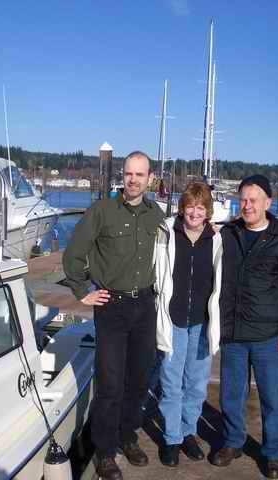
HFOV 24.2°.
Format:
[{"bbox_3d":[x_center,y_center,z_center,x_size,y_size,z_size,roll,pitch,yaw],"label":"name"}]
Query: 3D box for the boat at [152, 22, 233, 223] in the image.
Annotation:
[{"bbox_3d":[4.845,-8.520,47.500,3.600,15.200,11.300,2,4,2],"label":"boat"}]

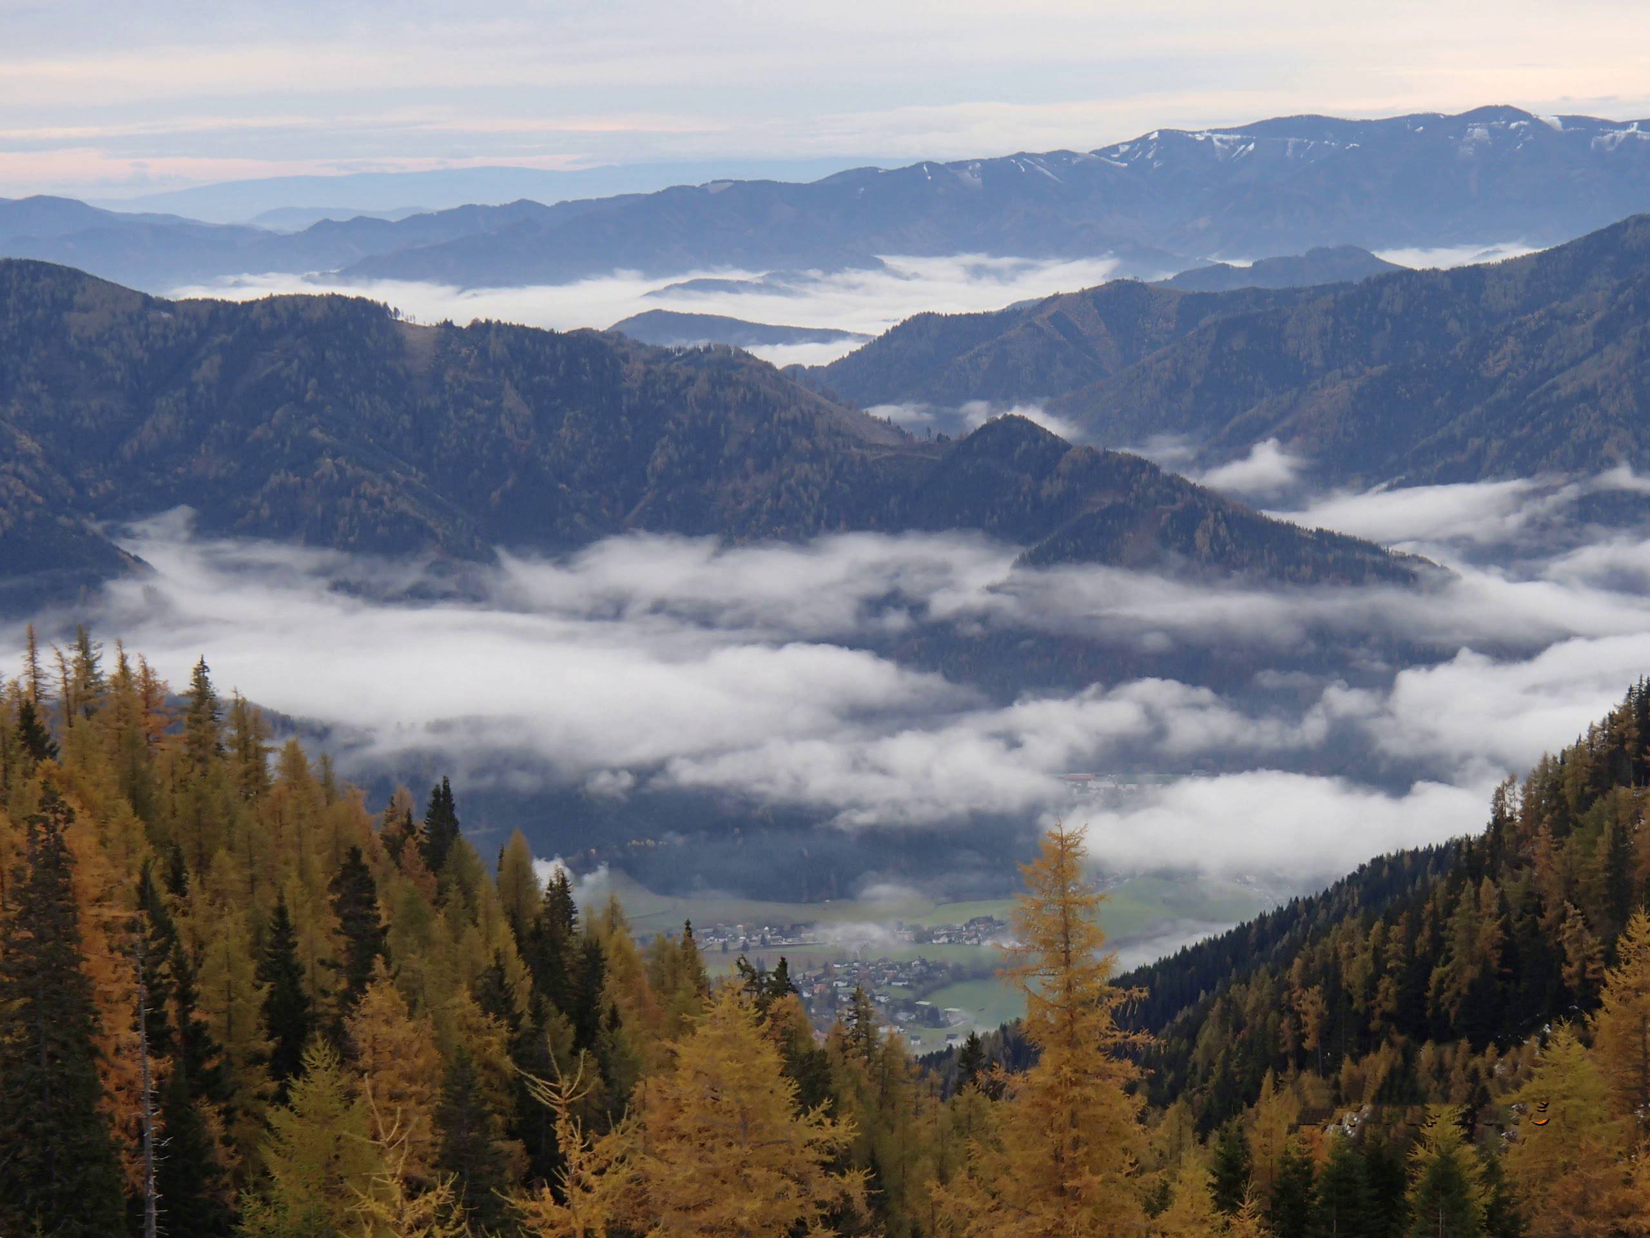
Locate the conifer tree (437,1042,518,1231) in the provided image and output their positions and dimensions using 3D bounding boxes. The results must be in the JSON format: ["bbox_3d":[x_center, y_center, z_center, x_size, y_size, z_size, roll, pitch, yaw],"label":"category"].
[{"bbox_3d":[-12.027,18.880,125.526,3.100,9.000,3.100,0,7,0],"label":"conifer tree"}]

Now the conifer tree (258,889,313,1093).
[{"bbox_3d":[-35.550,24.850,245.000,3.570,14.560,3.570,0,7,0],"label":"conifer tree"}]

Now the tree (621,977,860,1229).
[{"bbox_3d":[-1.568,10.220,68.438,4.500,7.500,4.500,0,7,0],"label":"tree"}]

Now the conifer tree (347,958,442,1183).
[{"bbox_3d":[-19.660,20.950,170.000,4.480,11.460,4.480,0,7,0],"label":"conifer tree"}]

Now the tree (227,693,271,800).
[{"bbox_3d":[-39.742,10.866,255.701,3.100,12.000,3.100,0,7,0],"label":"tree"}]

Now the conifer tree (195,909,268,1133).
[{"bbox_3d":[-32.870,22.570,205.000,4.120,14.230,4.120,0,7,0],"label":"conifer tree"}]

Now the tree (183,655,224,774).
[{"bbox_3d":[-43.496,9.025,260.760,3.100,13.000,3.100,0,7,0],"label":"tree"}]

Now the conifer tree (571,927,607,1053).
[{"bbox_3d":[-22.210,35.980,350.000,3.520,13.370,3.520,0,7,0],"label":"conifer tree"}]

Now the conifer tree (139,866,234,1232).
[{"bbox_3d":[-29.320,19.660,170.000,4.240,17.470,4.240,0,7,0],"label":"conifer tree"}]

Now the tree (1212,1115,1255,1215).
[{"bbox_3d":[13.717,19.730,125.351,1.900,6.000,1.900,0,7,0],"label":"tree"}]

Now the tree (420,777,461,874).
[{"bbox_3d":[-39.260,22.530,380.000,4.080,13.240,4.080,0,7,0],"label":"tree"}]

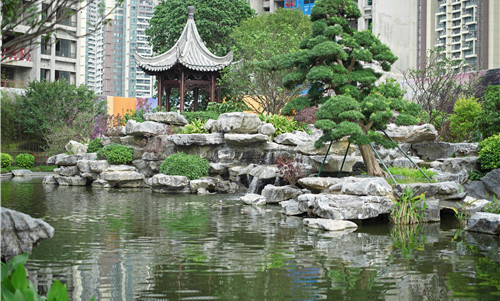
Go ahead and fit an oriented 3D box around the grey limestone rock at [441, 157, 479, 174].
[{"bbox_3d":[6.379,0.464,23.250,1.157,0.506,0.900,1,0,15],"label":"grey limestone rock"}]

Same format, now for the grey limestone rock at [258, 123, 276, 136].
[{"bbox_3d":[0.733,-0.844,30.690,0.663,0.496,0.600,1,0,1],"label":"grey limestone rock"}]

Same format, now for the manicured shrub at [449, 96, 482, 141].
[{"bbox_3d":[7.892,-1.096,27.900,1.206,1.754,1.300,1,0,16],"label":"manicured shrub"}]

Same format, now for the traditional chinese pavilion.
[{"bbox_3d":[-3.058,-4.372,38.595,5.600,5.863,5.000,1,0,-21],"label":"traditional chinese pavilion"}]

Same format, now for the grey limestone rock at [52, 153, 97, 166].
[{"bbox_3d":[-7.401,0.380,32.200,1.855,0.590,1.250,1,0,0],"label":"grey limestone rock"}]

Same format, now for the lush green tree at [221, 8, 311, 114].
[{"bbox_3d":[0.894,-4.443,39.000,4.800,5.600,4.500,1,0,0],"label":"lush green tree"}]

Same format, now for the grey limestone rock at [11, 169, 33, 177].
[{"bbox_3d":[-14.513,1.397,48.500,1.350,0.460,0.850,1,0,0],"label":"grey limestone rock"}]

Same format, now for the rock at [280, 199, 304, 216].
[{"bbox_3d":[1.024,1.373,18.400,0.578,0.412,0.500,1,0,0],"label":"rock"}]

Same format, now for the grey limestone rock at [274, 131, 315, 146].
[{"bbox_3d":[1.515,-0.409,26.000,1.362,0.545,1.000,1,0,0],"label":"grey limestone rock"}]

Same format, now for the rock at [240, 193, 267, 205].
[{"bbox_3d":[0.118,1.622,25.800,0.860,0.380,0.620,1,0,0],"label":"rock"}]

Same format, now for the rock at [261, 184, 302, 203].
[{"bbox_3d":[1.110,1.515,26.900,1.450,0.600,1.000,1,0,0],"label":"rock"}]

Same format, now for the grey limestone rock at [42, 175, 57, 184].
[{"bbox_3d":[-9.951,1.439,37.900,0.720,0.480,0.600,1,0,0],"label":"grey limestone rock"}]

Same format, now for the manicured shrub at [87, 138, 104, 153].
[{"bbox_3d":[-6.475,-0.210,32.000,0.754,0.598,0.750,1,0,0],"label":"manicured shrub"}]

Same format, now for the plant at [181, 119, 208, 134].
[{"bbox_3d":[-2.366,-1.023,32.550,1.194,0.682,1.000,1,0,-4],"label":"plant"}]

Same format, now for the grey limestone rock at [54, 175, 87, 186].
[{"bbox_3d":[-8.721,1.458,37.100,1.530,0.550,1.000,1,0,0],"label":"grey limestone rock"}]

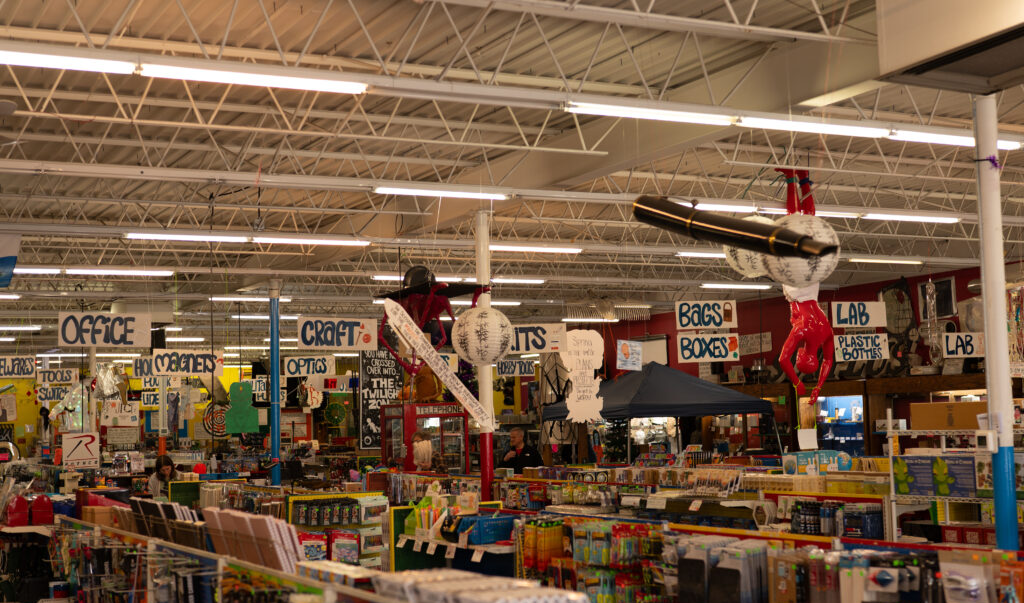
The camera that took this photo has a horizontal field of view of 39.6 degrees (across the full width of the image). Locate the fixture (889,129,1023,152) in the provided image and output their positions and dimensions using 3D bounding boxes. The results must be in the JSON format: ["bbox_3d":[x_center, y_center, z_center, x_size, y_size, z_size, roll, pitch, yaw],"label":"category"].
[{"bbox_3d":[2.969,-1.088,9.474,1.210,0.085,0.110,1,-5,-27],"label":"fixture"}]

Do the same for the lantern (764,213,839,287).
[{"bbox_3d":[1.423,-0.253,6.977,0.368,0.363,0.368,-2,-5,0],"label":"lantern"}]

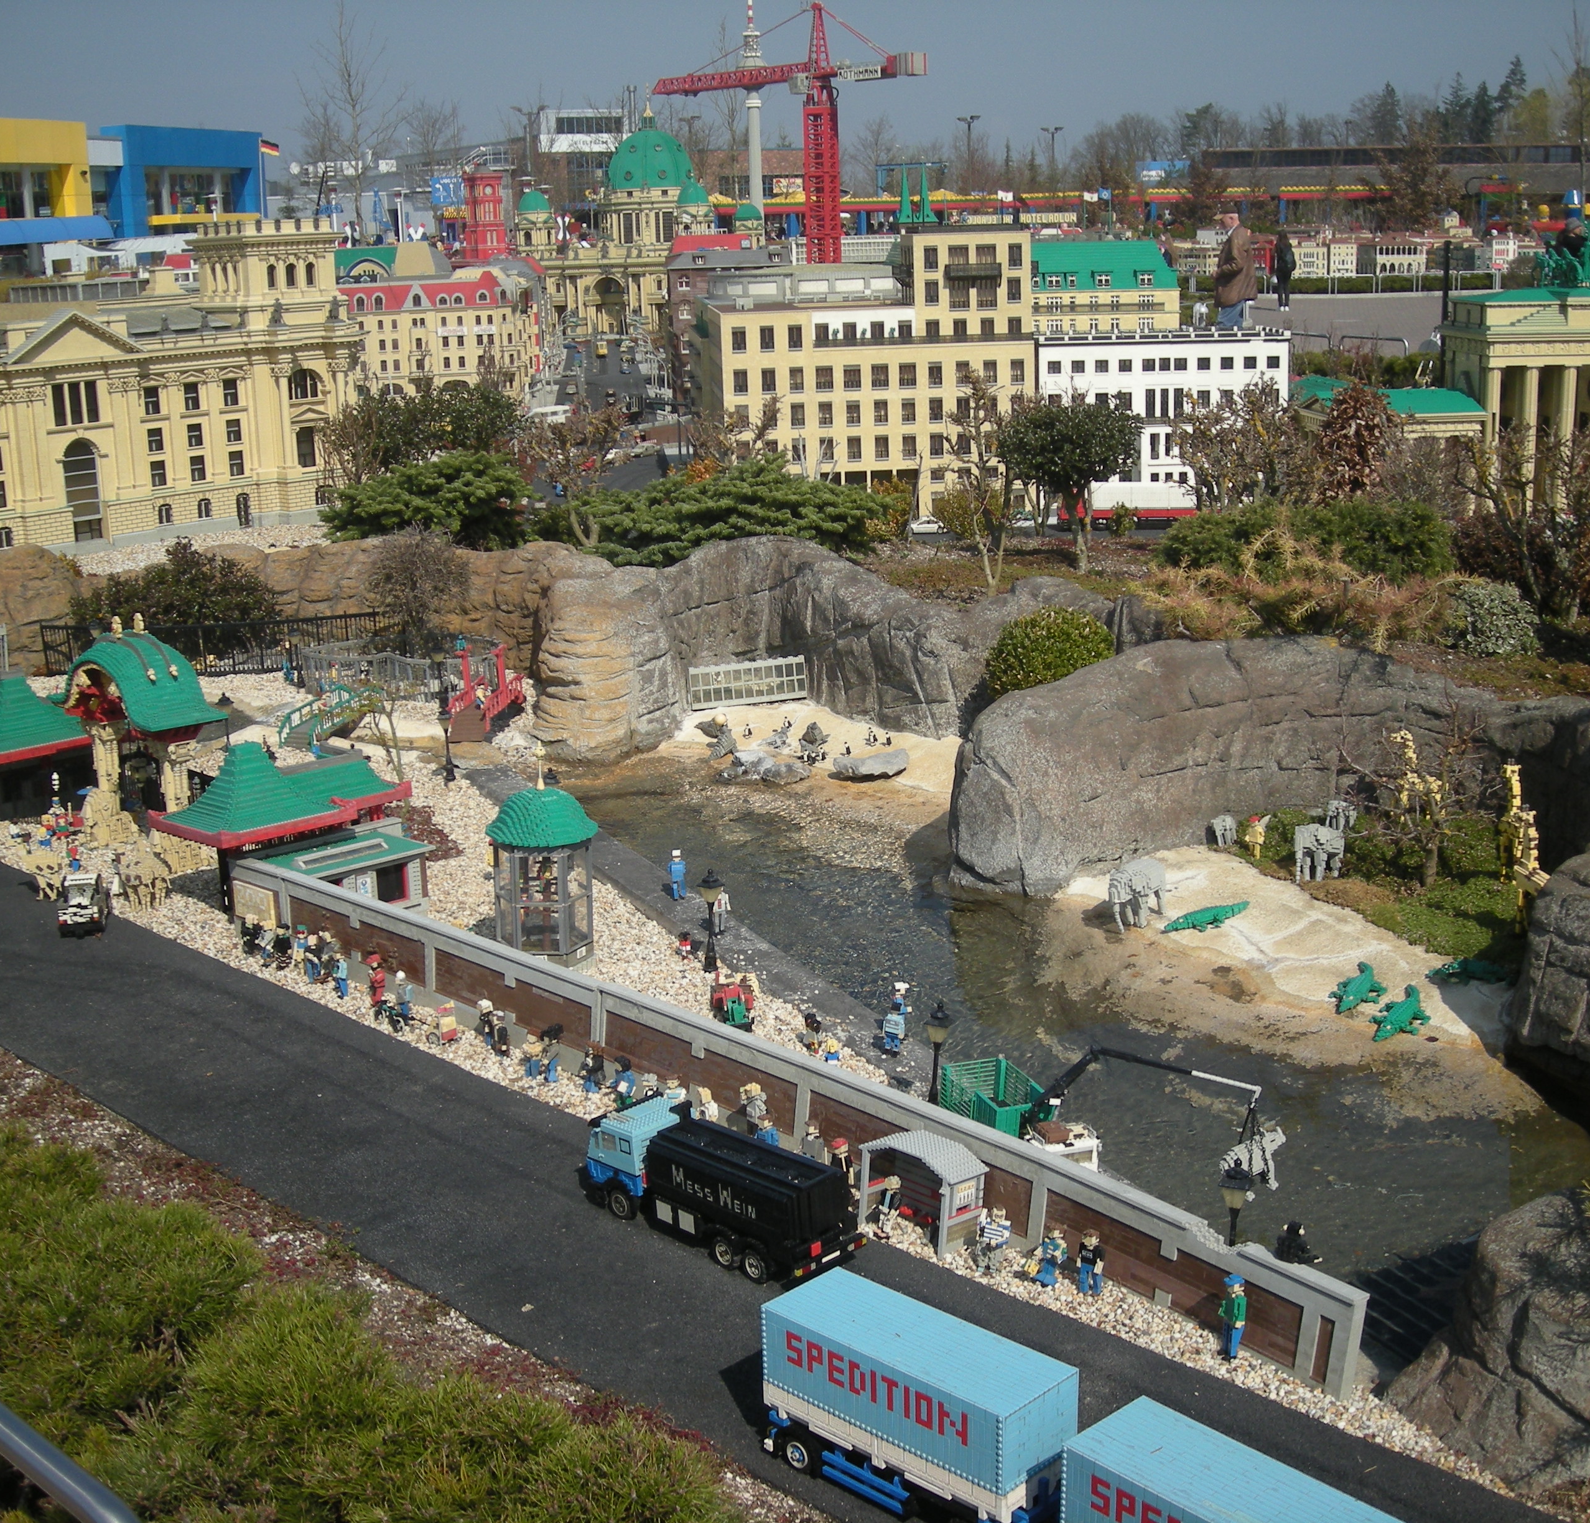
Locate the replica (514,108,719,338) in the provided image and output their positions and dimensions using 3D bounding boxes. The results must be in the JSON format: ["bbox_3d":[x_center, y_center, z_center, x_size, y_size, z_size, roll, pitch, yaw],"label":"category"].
[{"bbox_3d":[-1.918,-6.625,25.192,2.350,2.690,2.000,3,15,16],"label":"replica"}]

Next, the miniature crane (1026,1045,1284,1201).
[{"bbox_3d":[0.518,0.510,2.964,0.400,0.190,0.085,7,17,31],"label":"miniature crane"}]

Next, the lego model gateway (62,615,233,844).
[{"bbox_3d":[-1.521,-0.059,4.773,0.200,0.557,0.520,-15,20,-42],"label":"lego model gateway"}]

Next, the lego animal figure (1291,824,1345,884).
[{"bbox_3d":[1.116,0.189,4.356,0.080,0.122,0.130,8,18,34],"label":"lego animal figure"}]

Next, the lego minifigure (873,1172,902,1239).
[{"bbox_3d":[0.130,0.631,2.923,0.045,0.096,0.038,7,17,30],"label":"lego minifigure"}]

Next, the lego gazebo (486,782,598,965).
[{"bbox_3d":[-0.495,0.205,4.027,0.220,0.363,0.205,-1,15,2],"label":"lego gazebo"}]

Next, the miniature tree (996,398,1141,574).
[{"bbox_3d":[1.011,-1.020,7.570,0.540,0.637,0.500,-1,15,0],"label":"miniature tree"}]

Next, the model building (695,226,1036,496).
[{"bbox_3d":[0.302,-1.867,9.729,1.400,1.280,1.100,-3,14,-7],"label":"model building"}]

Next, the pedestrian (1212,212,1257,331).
[{"bbox_3d":[4.133,-4.343,19.422,0.420,1.770,0.500,-1,15,0],"label":"pedestrian"}]

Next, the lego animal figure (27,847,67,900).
[{"bbox_3d":[-1.679,0.251,4.591,0.118,0.110,0.038,12,19,42],"label":"lego animal figure"}]

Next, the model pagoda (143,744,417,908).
[{"bbox_3d":[-1.155,0.102,4.676,0.320,0.332,0.520,12,20,43],"label":"model pagoda"}]

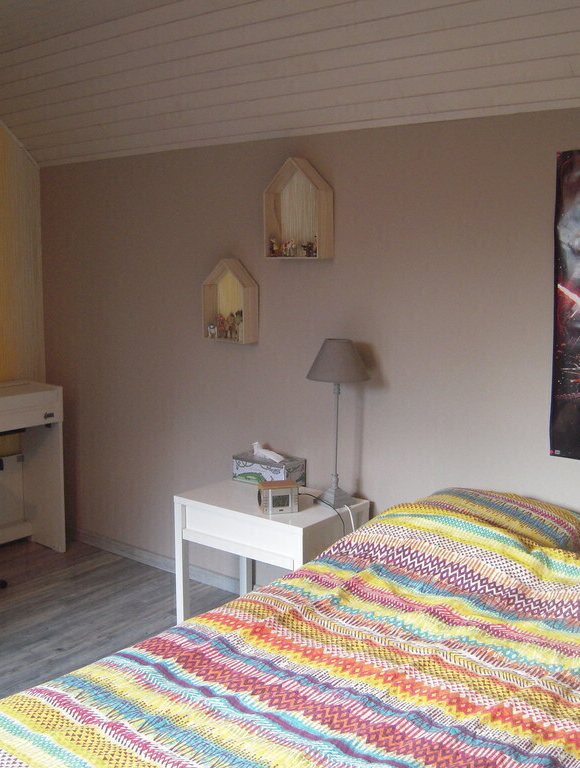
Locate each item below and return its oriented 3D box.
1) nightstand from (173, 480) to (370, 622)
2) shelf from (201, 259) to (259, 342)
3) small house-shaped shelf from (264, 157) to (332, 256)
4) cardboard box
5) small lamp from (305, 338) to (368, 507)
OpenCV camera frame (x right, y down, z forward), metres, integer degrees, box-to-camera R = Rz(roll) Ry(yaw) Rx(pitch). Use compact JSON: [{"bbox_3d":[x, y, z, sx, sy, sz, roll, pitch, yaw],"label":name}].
[{"bbox_3d":[-0.070,0.682,3.063,0.590,0.532,0.405,7,10,37],"label":"nightstand"},{"bbox_3d":[-0.233,-0.329,3.268,0.210,0.322,0.090,7,10,37],"label":"shelf"},{"bbox_3d":[0.038,-0.635,3.005,0.236,0.356,0.102,7,10,37],"label":"small house-shaped shelf"},{"bbox_3d":[-0.084,0.343,3.217,0.258,0.095,0.120,7,10,37],"label":"cardboard box"},{"bbox_3d":[0.165,0.136,2.936,0.222,0.589,0.222,0,8,0],"label":"small lamp"}]

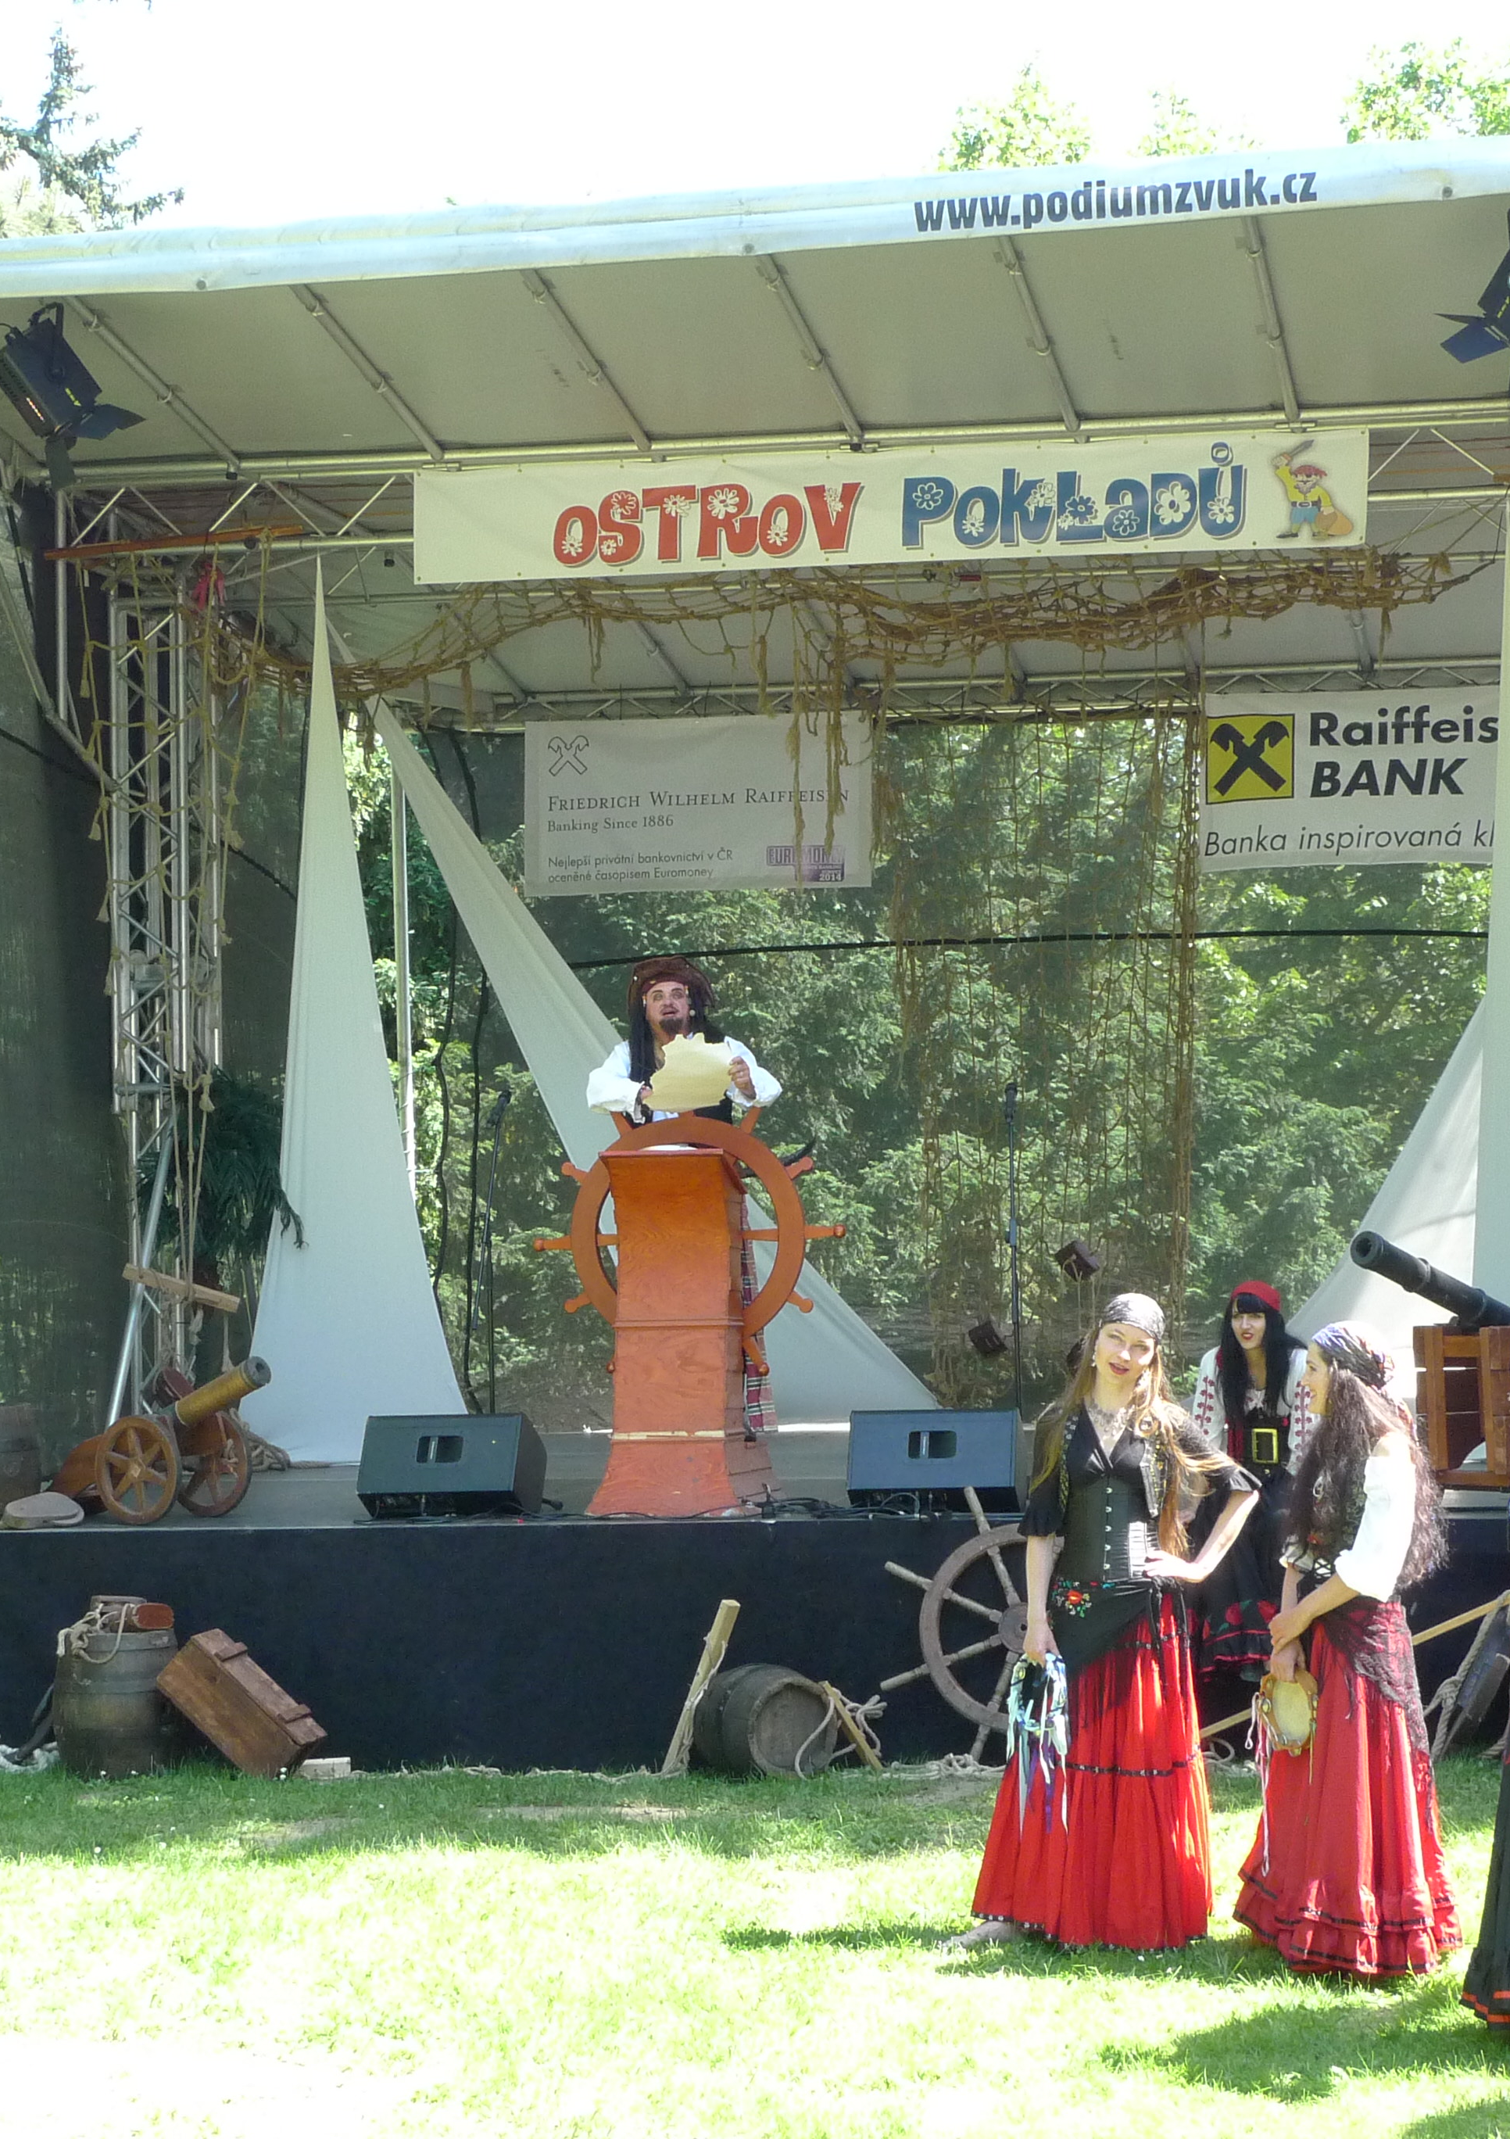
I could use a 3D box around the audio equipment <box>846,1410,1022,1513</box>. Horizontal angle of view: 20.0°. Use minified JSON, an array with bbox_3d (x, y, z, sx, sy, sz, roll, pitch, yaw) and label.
[{"bbox_3d":[0.625,1.339,14.750,0.580,0.350,0.470,-1,-1,11],"label":"audio equipment"}]

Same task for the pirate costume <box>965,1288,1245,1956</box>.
[{"bbox_3d":[0.900,1.391,10.850,0.680,1.640,0.500,-1,-1,-2],"label":"pirate costume"}]

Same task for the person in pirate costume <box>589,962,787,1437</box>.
[{"bbox_3d":[-0.262,0.517,15.713,0.700,1.880,0.480,-1,-2,6],"label":"person in pirate costume"}]

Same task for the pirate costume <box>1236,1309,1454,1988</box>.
[{"bbox_3d":[1.422,1.387,10.300,0.500,1.570,0.470,1,-3,-30],"label":"pirate costume"}]

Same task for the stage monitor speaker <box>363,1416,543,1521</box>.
[{"bbox_3d":[-1.071,1.415,15.200,0.570,0.360,0.450,-1,-2,11],"label":"stage monitor speaker"}]

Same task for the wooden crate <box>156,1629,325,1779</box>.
[{"bbox_3d":[-1.720,2.149,14.400,0.520,0.200,0.220,42,10,13],"label":"wooden crate"}]

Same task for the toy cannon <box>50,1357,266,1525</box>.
[{"bbox_3d":[-2.071,1.280,15.029,0.880,0.590,0.460,-2,-1,33],"label":"toy cannon"}]

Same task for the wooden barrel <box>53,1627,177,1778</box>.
[{"bbox_3d":[-2.168,2.149,14.500,0.430,0.480,0.430,-1,-1,11],"label":"wooden barrel"}]

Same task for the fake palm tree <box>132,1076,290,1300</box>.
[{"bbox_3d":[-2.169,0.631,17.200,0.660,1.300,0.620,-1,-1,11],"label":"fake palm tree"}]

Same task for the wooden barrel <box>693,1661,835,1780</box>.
[{"bbox_3d":[0.037,2.142,14.080,0.370,0.480,0.370,0,-1,-25],"label":"wooden barrel"}]

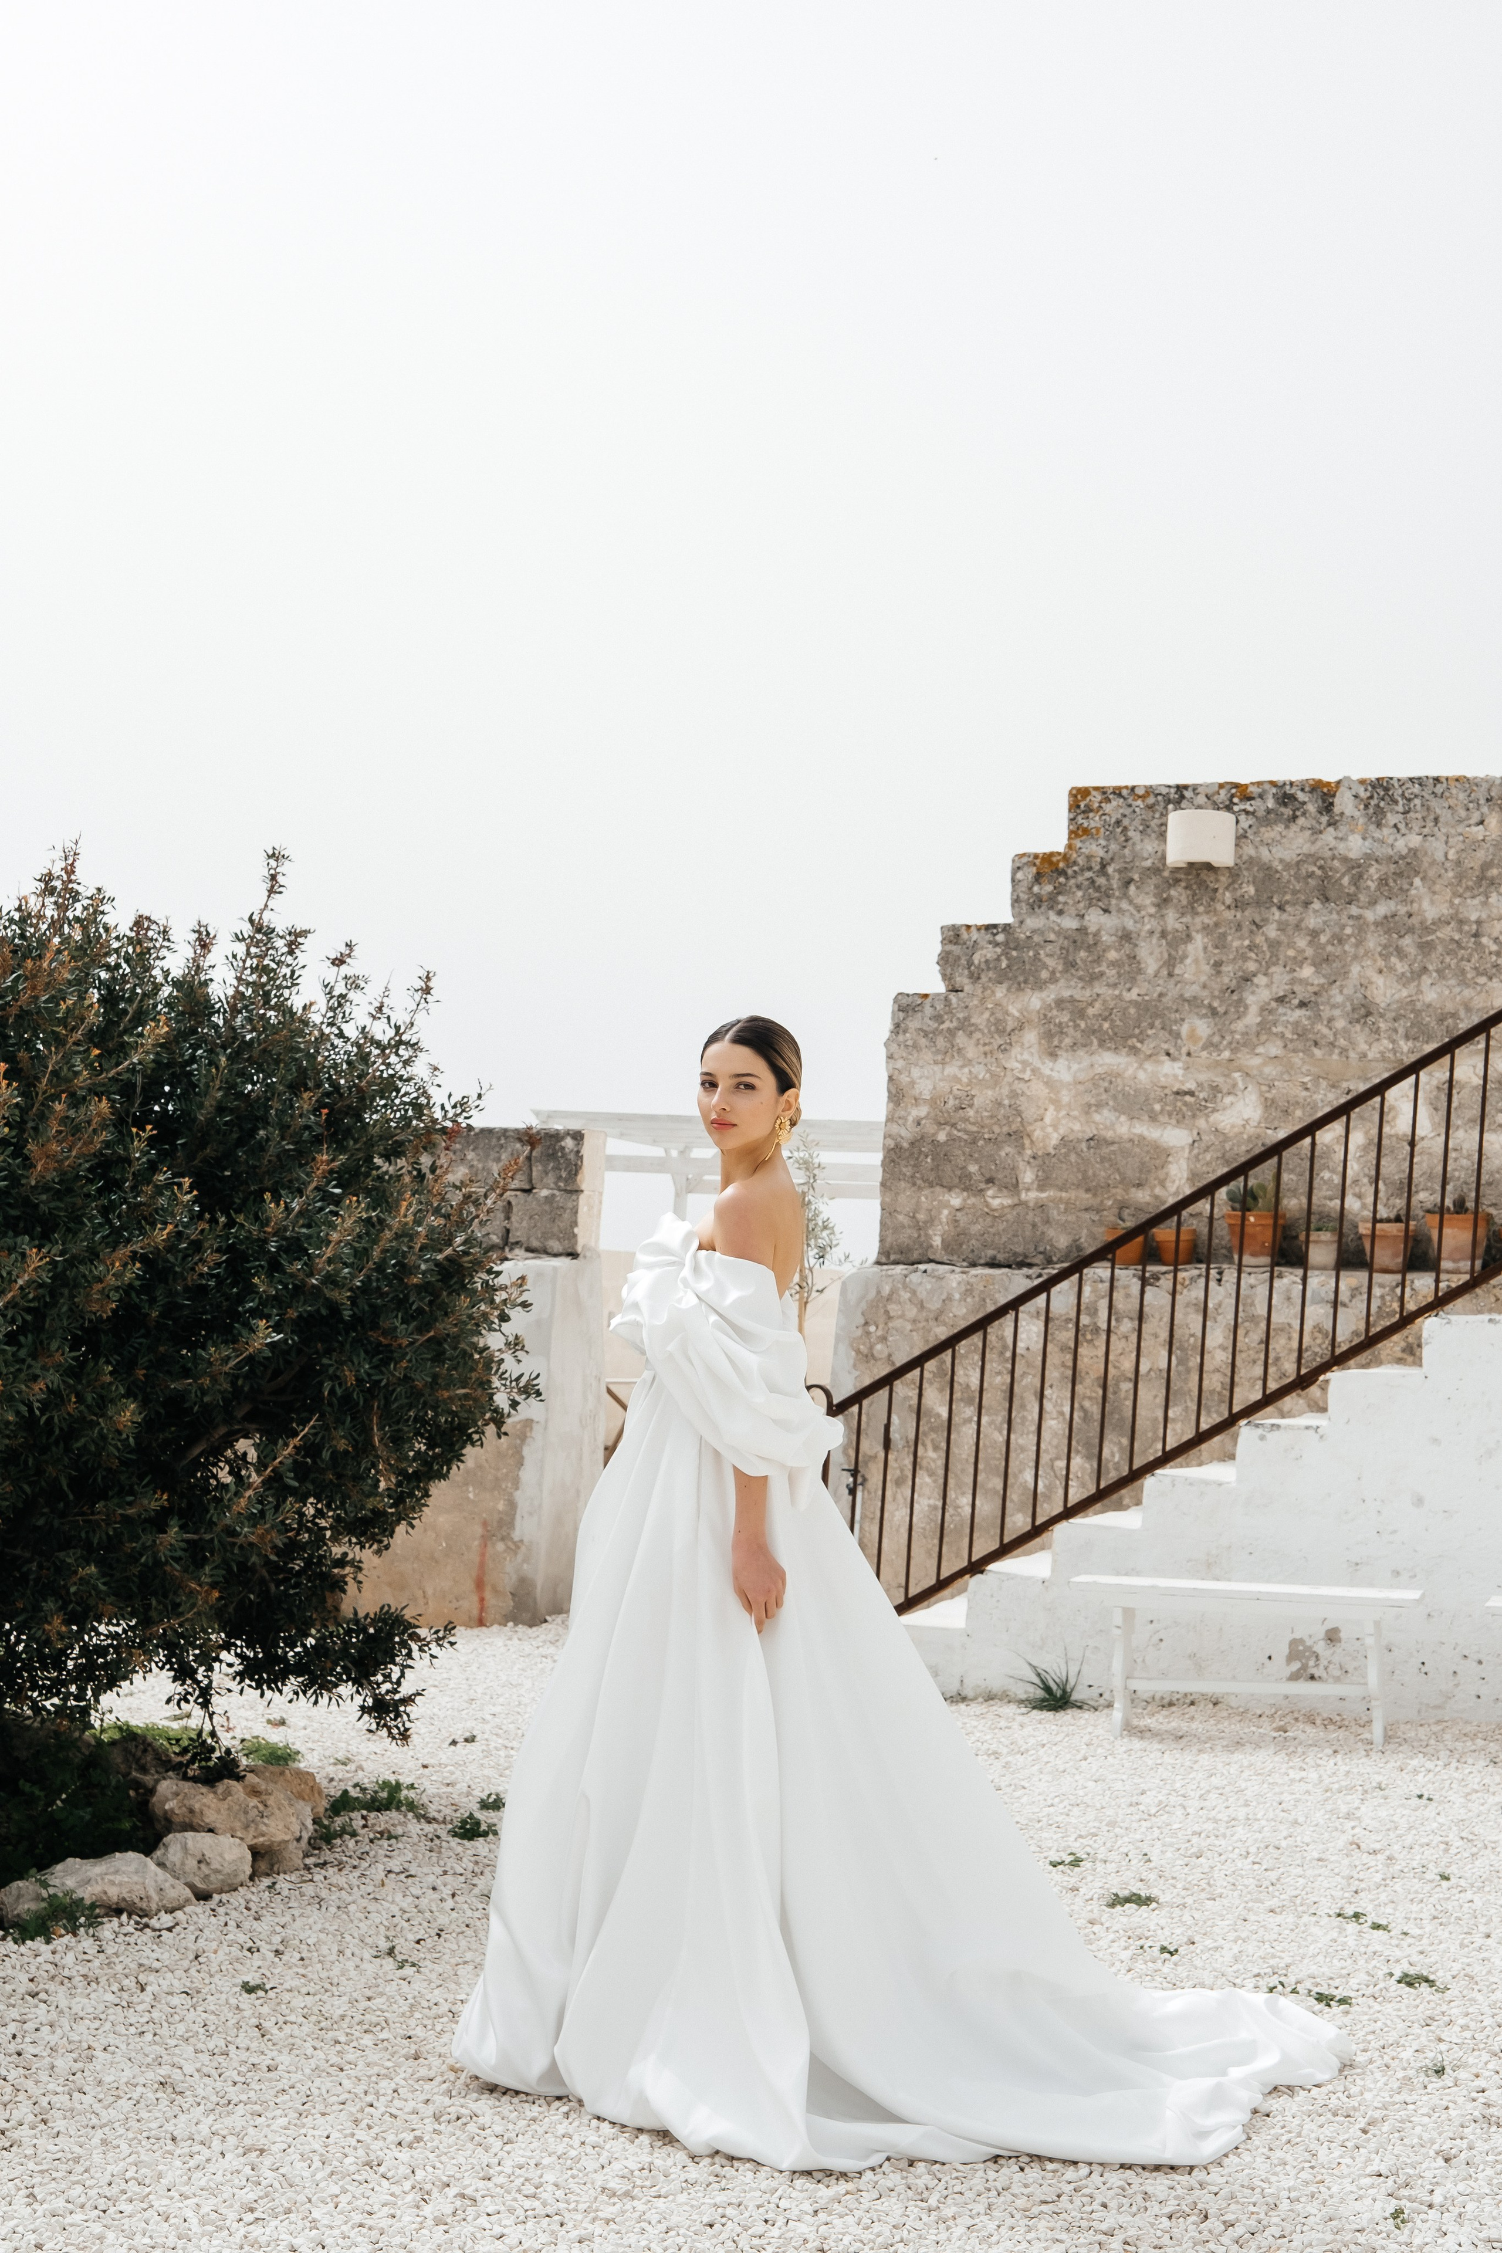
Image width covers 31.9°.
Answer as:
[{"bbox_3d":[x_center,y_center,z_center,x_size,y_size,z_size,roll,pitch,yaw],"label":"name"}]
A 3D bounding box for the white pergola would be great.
[{"bbox_3d":[0.621,1.246,17.558,3.600,2.450,3.000,1,-4,10],"label":"white pergola"}]

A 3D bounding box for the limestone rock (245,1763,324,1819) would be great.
[{"bbox_3d":[-1.125,1.606,6.287,0.210,0.160,0.200,2,-4,0],"label":"limestone rock"}]

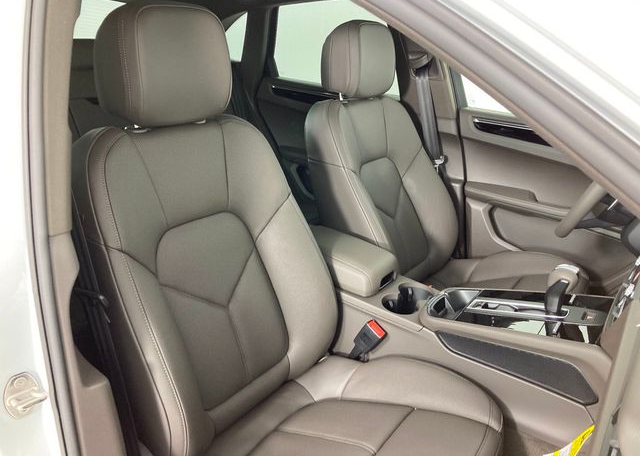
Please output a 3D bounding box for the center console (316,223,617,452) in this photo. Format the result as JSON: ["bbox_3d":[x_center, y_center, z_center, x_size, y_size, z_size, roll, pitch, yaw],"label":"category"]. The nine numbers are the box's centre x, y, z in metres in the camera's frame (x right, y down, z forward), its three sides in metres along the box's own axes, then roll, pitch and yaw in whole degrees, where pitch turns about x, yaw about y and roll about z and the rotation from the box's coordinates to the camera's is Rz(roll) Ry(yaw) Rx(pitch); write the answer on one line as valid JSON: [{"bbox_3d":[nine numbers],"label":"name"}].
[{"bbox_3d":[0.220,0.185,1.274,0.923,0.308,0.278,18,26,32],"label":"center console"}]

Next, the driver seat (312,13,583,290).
[{"bbox_3d":[0.371,-0.081,1.566,0.853,1.012,0.536,18,26,32],"label":"driver seat"}]

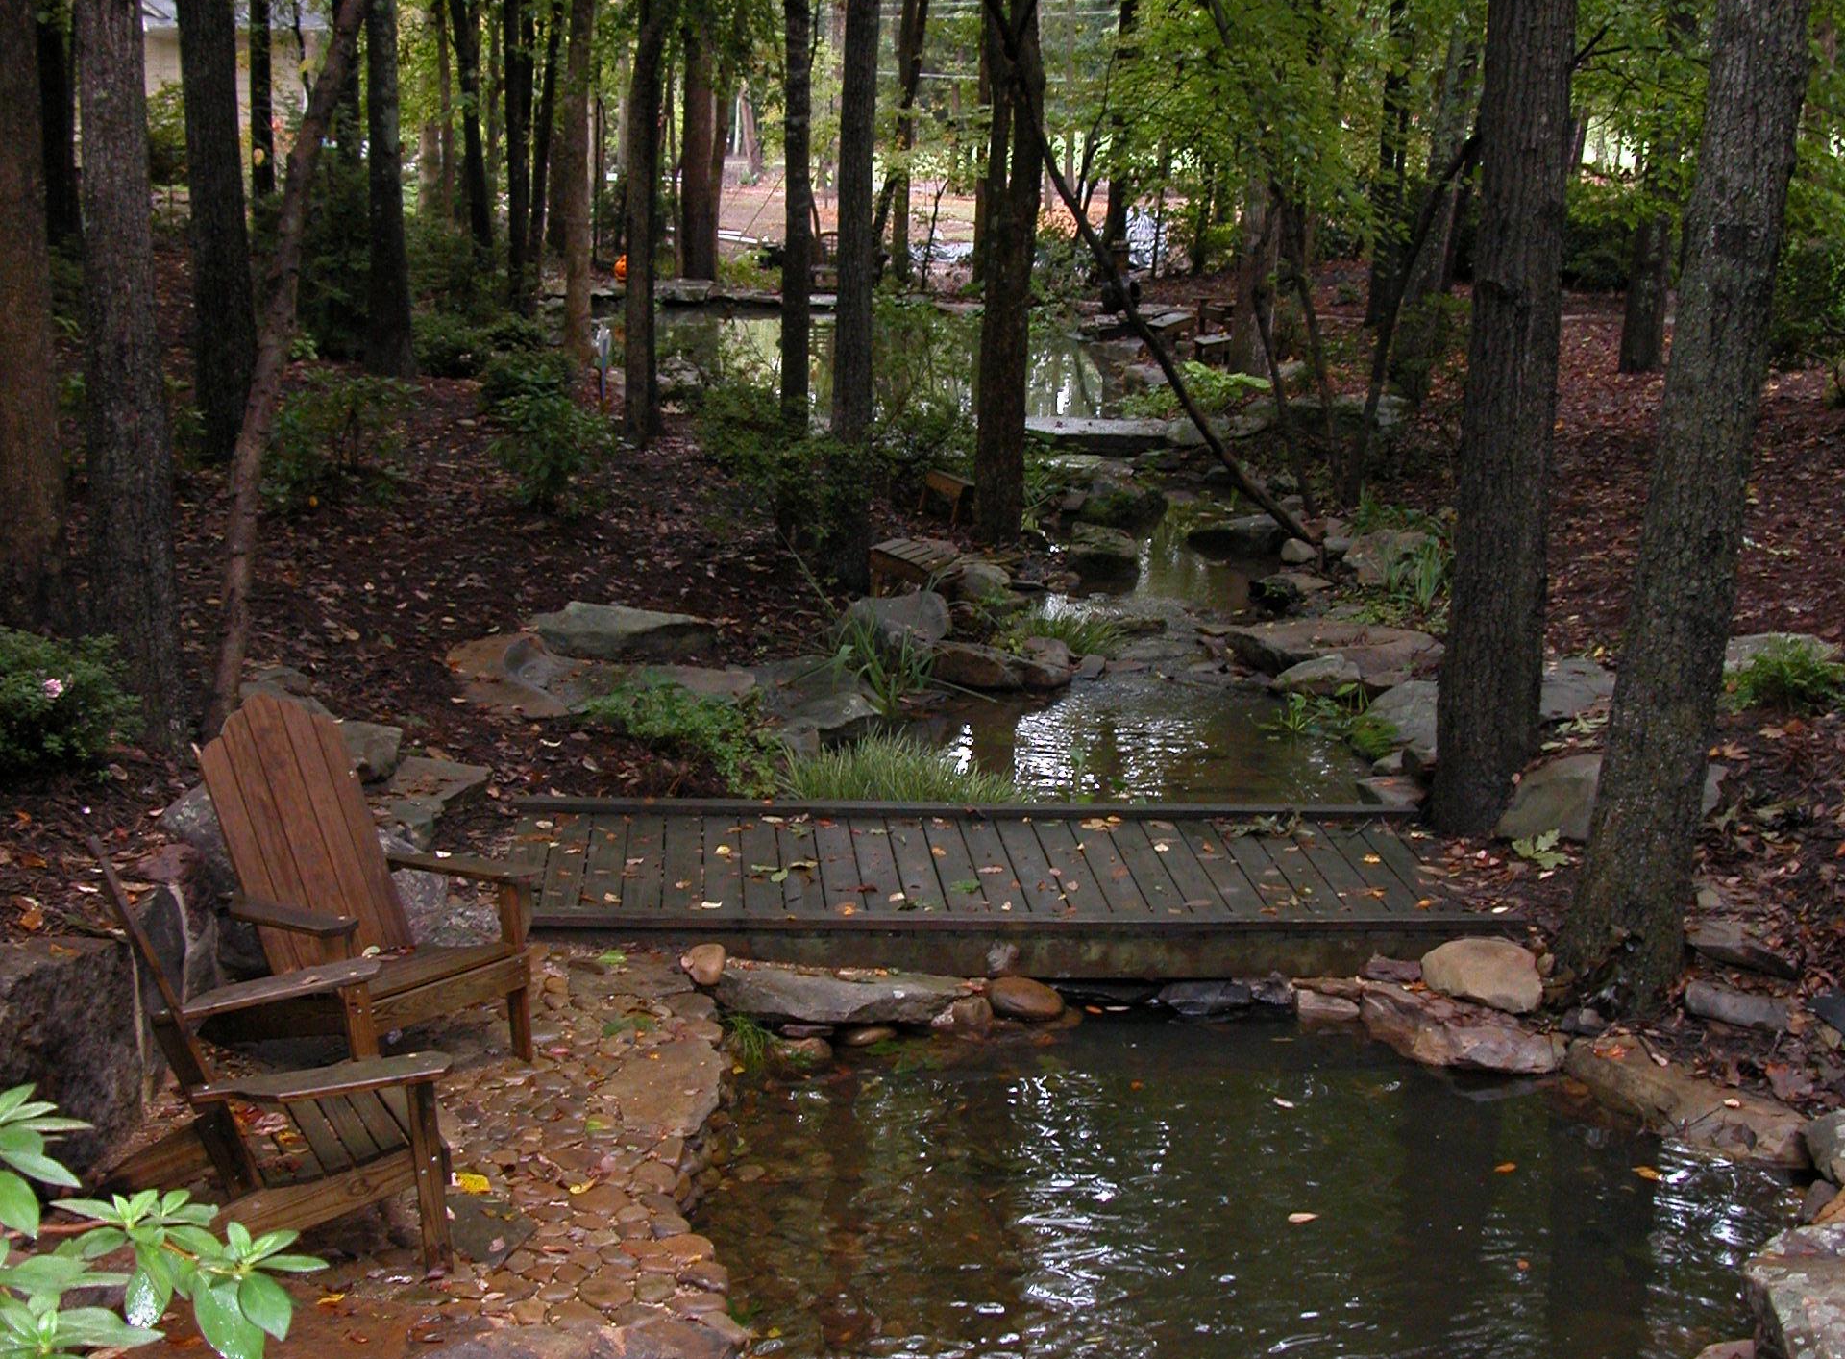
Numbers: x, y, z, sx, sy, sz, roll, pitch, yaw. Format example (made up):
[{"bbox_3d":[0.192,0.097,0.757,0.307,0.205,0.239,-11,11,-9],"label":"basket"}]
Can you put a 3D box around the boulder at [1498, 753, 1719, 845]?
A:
[{"bbox_3d":[2.720,0.470,9.600,0.840,0.300,0.500,2,13,0],"label":"boulder"}]

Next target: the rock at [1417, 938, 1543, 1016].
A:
[{"bbox_3d":[1.936,1.037,8.380,0.400,0.220,0.300,1,14,-5],"label":"rock"}]

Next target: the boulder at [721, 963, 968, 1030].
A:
[{"bbox_3d":[-0.279,1.086,8.250,0.820,0.200,0.400,1,14,-5],"label":"boulder"}]

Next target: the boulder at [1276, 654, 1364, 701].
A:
[{"bbox_3d":[2.050,-0.010,12.450,0.470,0.220,0.360,2,13,0],"label":"boulder"}]

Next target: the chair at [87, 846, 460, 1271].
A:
[{"bbox_3d":[-1.683,0.954,5.996,0.860,0.980,0.770,-5,15,-26],"label":"chair"}]

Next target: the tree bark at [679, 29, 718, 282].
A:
[{"bbox_3d":[-2.790,-6.550,30.100,0.430,3.400,0.430,2,13,0],"label":"tree bark"}]

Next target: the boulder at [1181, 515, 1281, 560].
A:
[{"bbox_3d":[2.000,-0.910,15.500,0.650,0.290,0.450,2,13,0],"label":"boulder"}]

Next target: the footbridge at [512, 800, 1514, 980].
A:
[{"bbox_3d":[0.286,0.777,9.127,3.630,0.220,1.430,1,14,-5],"label":"footbridge"}]

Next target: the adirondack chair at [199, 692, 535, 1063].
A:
[{"bbox_3d":[-1.670,0.610,7.030,0.840,1.000,0.790,13,17,39],"label":"adirondack chair"}]

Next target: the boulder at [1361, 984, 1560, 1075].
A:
[{"bbox_3d":[1.780,1.180,7.970,0.640,0.240,0.420,6,13,17],"label":"boulder"}]

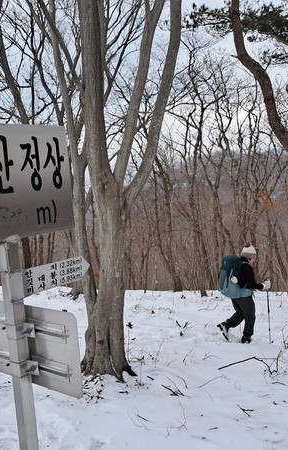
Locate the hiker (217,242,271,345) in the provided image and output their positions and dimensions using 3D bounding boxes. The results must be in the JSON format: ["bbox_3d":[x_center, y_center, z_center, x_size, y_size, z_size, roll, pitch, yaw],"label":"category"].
[{"bbox_3d":[1.655,1.123,7.720,0.880,1.680,0.560,0,0,2],"label":"hiker"}]

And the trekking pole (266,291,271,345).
[{"bbox_3d":[2.072,1.441,7.750,0.050,1.080,0.050,-2,0,0],"label":"trekking pole"}]

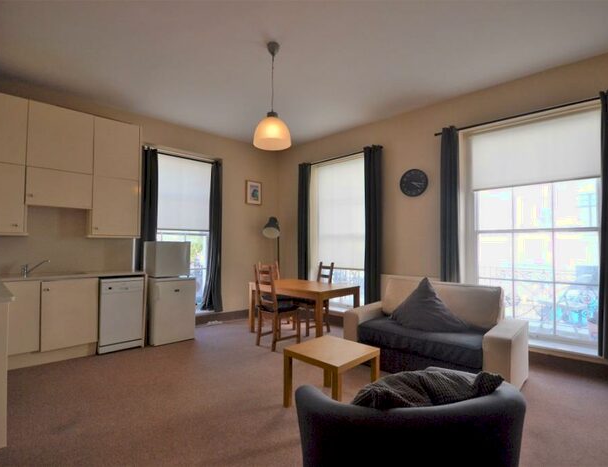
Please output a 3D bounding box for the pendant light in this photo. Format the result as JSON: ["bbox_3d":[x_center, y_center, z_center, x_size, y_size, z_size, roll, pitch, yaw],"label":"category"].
[{"bbox_3d":[-0.274,-1.248,2.603,0.340,0.920,0.340,0,-2,0],"label":"pendant light"}]

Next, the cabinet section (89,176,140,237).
[{"bbox_3d":[-2.511,-0.331,3.867,0.500,0.740,0.360,2,-3,-40],"label":"cabinet section"}]

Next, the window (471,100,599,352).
[{"bbox_3d":[2.391,-0.044,3.147,1.150,2.370,0.150,-2,-3,41],"label":"window"}]

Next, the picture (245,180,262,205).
[{"bbox_3d":[-0.889,-0.725,5.244,0.335,0.420,0.025,2,-3,-40],"label":"picture"}]

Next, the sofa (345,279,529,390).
[{"bbox_3d":[1.299,0.965,2.996,1.490,0.870,0.820,-2,-3,41],"label":"sofa"}]

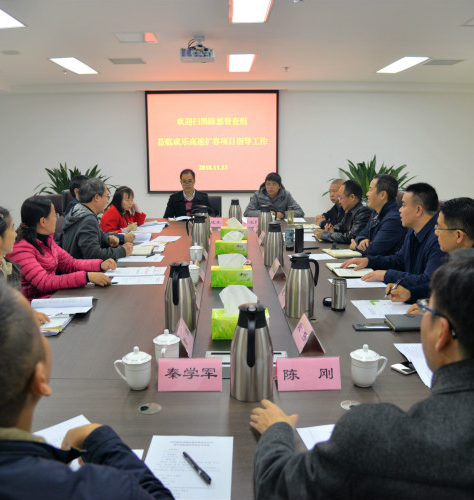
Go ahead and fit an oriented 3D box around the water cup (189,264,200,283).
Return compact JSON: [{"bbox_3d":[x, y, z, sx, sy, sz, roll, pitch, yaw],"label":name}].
[{"bbox_3d":[-0.257,0.137,2.834,0.096,0.142,0.115,0,11,-2],"label":"water cup"}]

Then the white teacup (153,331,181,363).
[{"bbox_3d":[-0.245,0.347,1.728,0.096,0.142,0.122,3,11,13],"label":"white teacup"}]

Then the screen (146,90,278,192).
[{"bbox_3d":[-0.384,-1.710,8.014,2.100,1.605,0.050,0,11,-1],"label":"screen"}]

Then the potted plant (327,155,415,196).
[{"bbox_3d":[1.817,-0.607,7.206,1.200,1.480,1.150,0,11,-1],"label":"potted plant"}]

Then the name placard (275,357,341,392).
[{"bbox_3d":[0.229,0.386,1.595,0.200,0.090,0.090,0,11,-1],"label":"name placard"}]

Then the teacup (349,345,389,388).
[{"bbox_3d":[0.421,0.365,1.596,0.119,0.131,0.092,0,11,-1],"label":"teacup"}]

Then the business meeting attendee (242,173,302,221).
[{"bbox_3d":[0.454,-0.291,6.112,0.660,1.280,0.750,0,11,-1],"label":"business meeting attendee"}]

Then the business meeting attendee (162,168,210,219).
[{"bbox_3d":[-0.606,-0.291,5.917,0.560,1.290,0.680,-1,11,-3],"label":"business meeting attendee"}]

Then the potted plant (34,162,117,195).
[{"bbox_3d":[-2.321,-0.575,7.212,1.150,1.360,1.100,0,11,-1],"label":"potted plant"}]

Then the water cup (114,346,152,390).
[{"bbox_3d":[-0.325,0.374,1.582,0.123,0.142,0.096,0,11,-2],"label":"water cup"}]

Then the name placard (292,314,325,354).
[{"bbox_3d":[0.278,0.322,1.933,0.092,0.088,0.197,0,11,-1],"label":"name placard"}]

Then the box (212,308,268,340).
[{"bbox_3d":[0.014,0.306,2.069,0.232,0.097,0.112,0,11,-2],"label":"box"}]

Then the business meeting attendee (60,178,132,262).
[{"bbox_3d":[-1.014,0.146,3.617,0.700,1.300,0.550,-2,11,-9],"label":"business meeting attendee"}]

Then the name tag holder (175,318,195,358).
[{"bbox_3d":[-0.222,0.335,1.935,0.099,0.088,0.202,0,11,-2],"label":"name tag holder"}]

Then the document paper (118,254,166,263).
[{"bbox_3d":[-0.687,0.066,3.582,0.297,0.003,0.210,0,11,-1],"label":"document paper"}]

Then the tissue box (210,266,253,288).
[{"bbox_3d":[-0.027,0.154,2.861,0.231,0.092,0.122,0,11,-1],"label":"tissue box"}]

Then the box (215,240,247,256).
[{"bbox_3d":[-0.042,-0.014,3.751,0.232,0.097,0.112,0,11,-2],"label":"box"}]

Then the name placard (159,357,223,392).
[{"bbox_3d":[-0.145,0.390,1.598,0.200,0.090,0.096,0,11,-1],"label":"name placard"}]

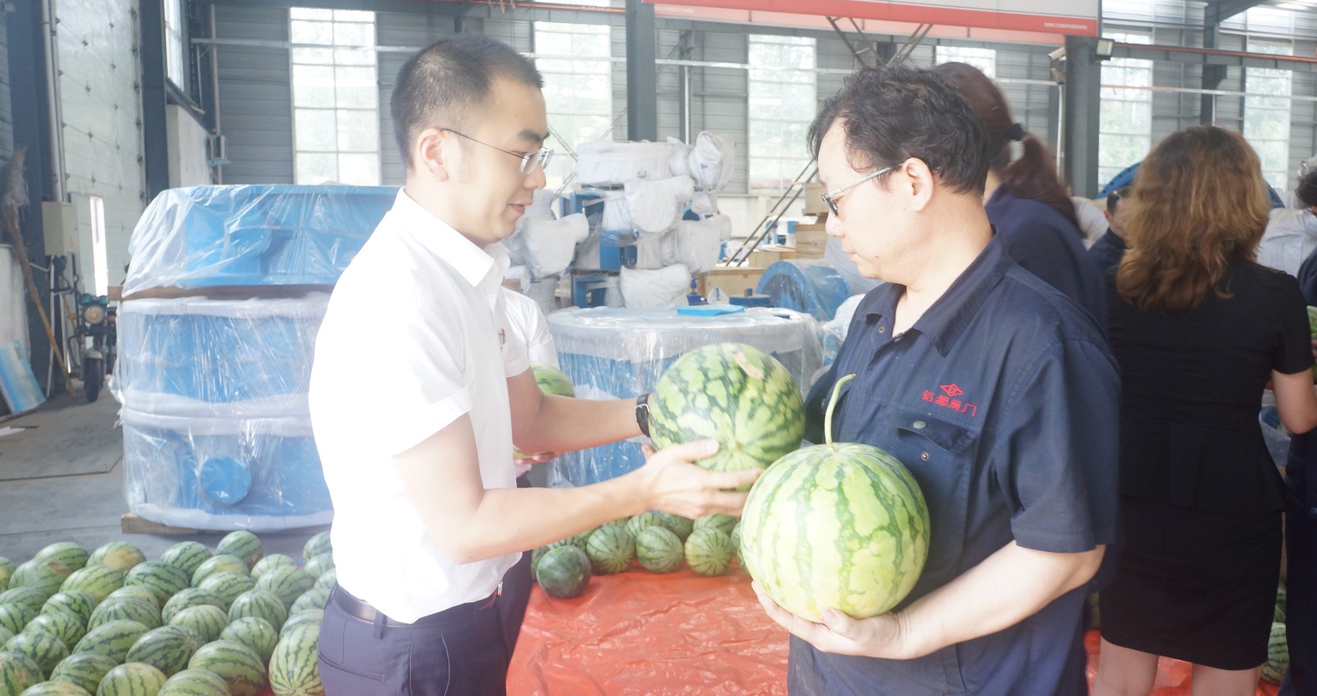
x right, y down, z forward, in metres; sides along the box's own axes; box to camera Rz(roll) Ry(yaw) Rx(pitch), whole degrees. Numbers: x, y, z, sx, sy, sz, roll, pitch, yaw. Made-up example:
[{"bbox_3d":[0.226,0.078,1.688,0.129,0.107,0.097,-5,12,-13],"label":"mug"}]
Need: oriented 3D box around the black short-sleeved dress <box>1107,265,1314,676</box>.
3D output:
[{"bbox_3d":[1.112,0.237,2.050,0.450,0.830,0.280,2,6,27],"label":"black short-sleeved dress"}]

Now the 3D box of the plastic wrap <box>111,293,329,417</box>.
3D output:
[{"bbox_3d":[-2.218,0.010,5.404,1.260,0.580,1.240,-3,6,-22],"label":"plastic wrap"}]

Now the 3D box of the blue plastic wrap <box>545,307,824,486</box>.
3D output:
[{"bbox_3d":[0.135,0.273,5.901,1.560,0.970,1.500,0,5,1],"label":"blue plastic wrap"}]

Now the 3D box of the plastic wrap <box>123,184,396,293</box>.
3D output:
[{"bbox_3d":[-2.112,-0.590,5.370,1.400,0.550,1.320,-3,6,-21],"label":"plastic wrap"}]

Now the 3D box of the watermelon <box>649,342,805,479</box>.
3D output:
[{"bbox_3d":[0.087,0.085,1.260,0.203,0.192,0.200,0,5,4],"label":"watermelon"}]

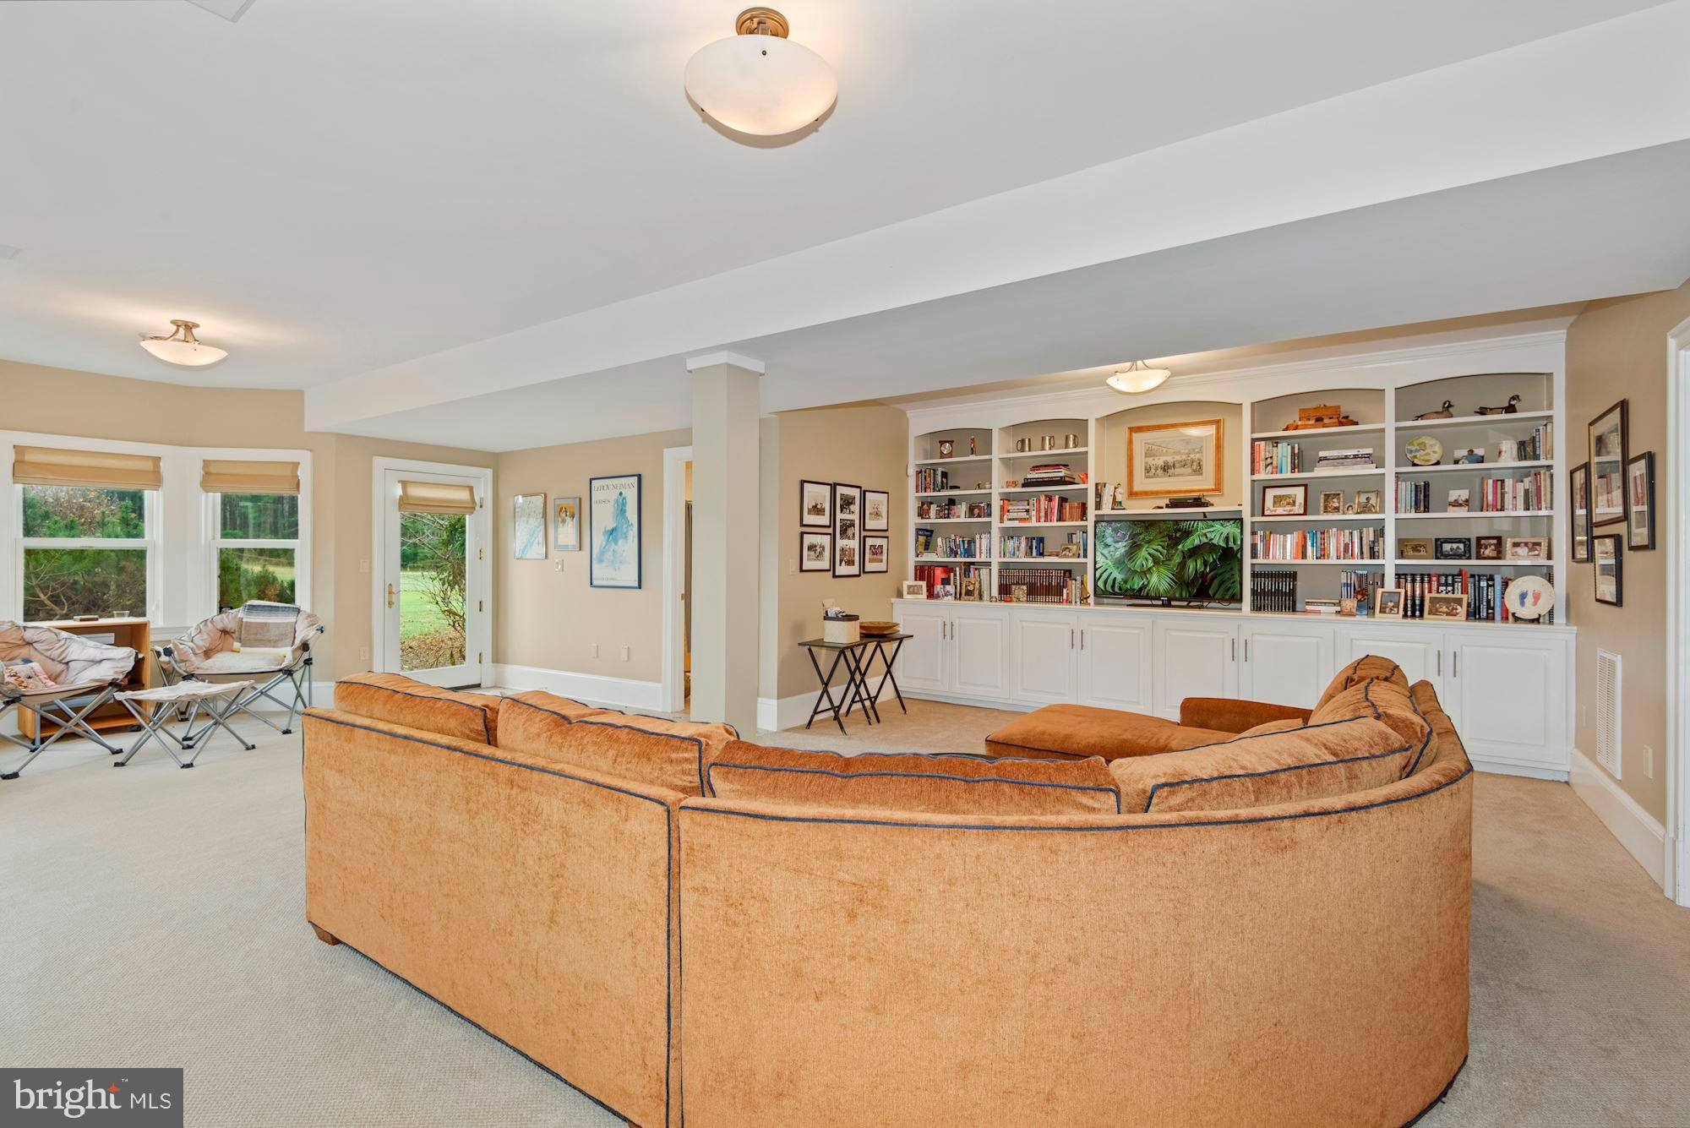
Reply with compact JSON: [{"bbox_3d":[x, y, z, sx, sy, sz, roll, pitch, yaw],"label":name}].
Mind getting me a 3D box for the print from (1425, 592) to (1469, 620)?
[{"bbox_3d":[3.825,0.278,4.779,0.215,0.165,0.050,0,0,44],"label":"print"}]

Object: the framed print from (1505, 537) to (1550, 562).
[{"bbox_3d":[4.246,-0.093,4.681,0.195,0.147,0.040,1,0,34],"label":"framed print"}]

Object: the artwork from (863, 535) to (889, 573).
[{"bbox_3d":[0.289,-0.079,6.837,0.025,0.335,0.395,1,0,34],"label":"artwork"}]

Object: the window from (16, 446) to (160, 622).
[{"bbox_3d":[-5.717,-0.190,5.706,0.100,1.330,0.780,0,0,34],"label":"window"}]

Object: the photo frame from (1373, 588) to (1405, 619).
[{"bbox_3d":[3.572,0.264,4.925,0.050,0.195,0.155,0,0,-43],"label":"photo frame"}]

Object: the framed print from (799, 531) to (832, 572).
[{"bbox_3d":[-0.234,-0.091,5.944,0.030,0.305,0.400,0,0,34],"label":"framed print"}]

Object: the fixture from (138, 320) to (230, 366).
[{"bbox_3d":[-3.952,-1.320,4.505,0.400,0.250,0.400,0,0,34],"label":"fixture"}]

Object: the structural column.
[{"bbox_3d":[-0.659,0.093,4.088,0.295,2.380,0.280,1,0,34],"label":"structural column"}]

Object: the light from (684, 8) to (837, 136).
[{"bbox_3d":[-0.218,-1.299,1.993,0.405,0.250,0.405,0,0,0],"label":"light"}]

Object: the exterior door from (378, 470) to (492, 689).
[{"bbox_3d":[-3.924,0.176,7.221,0.080,2.110,0.990,1,0,34],"label":"exterior door"}]

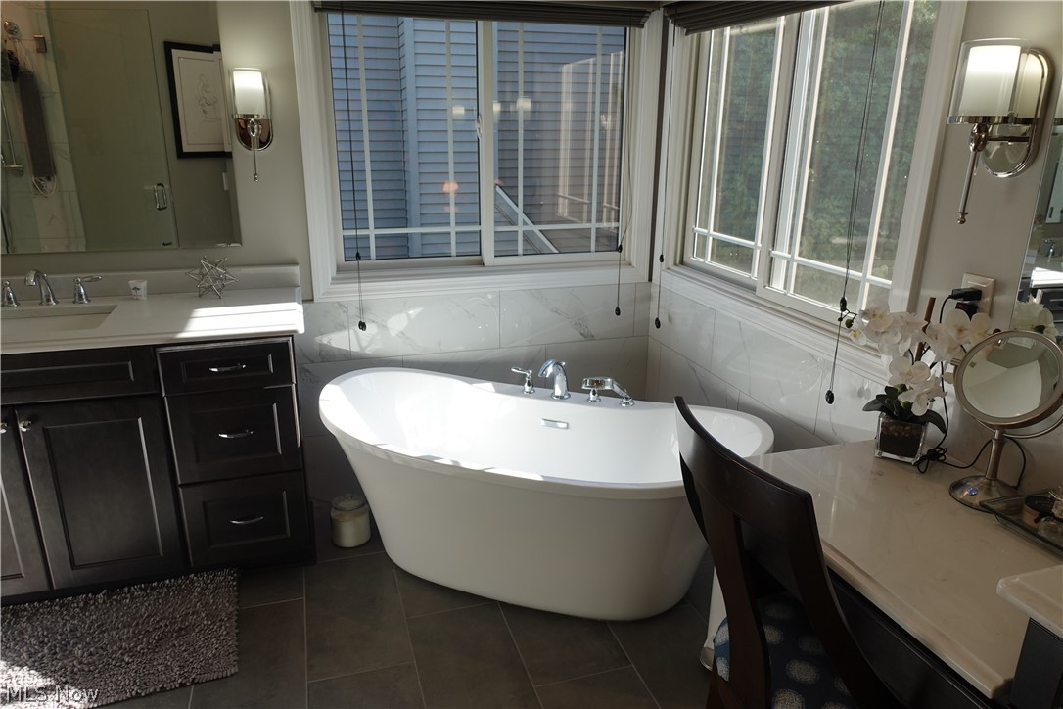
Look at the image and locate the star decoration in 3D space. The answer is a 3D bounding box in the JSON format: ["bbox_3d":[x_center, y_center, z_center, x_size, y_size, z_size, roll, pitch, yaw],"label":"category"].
[{"bbox_3d":[-1.110,-0.271,2.458,0.158,0.148,0.148,-5,18,-16],"label":"star decoration"}]

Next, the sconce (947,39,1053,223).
[{"bbox_3d":[0.935,-0.447,1.457,0.153,0.361,0.122,-5,18,-16],"label":"sconce"}]

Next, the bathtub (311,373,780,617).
[{"bbox_3d":[0.001,0.458,2.506,1.566,0.590,0.757,6,18,18],"label":"bathtub"}]

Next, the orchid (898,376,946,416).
[{"bbox_3d":[0.882,0.094,1.602,0.100,0.080,0.055,10,20,29],"label":"orchid"}]

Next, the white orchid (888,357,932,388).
[{"bbox_3d":[0.849,0.041,1.594,0.090,0.068,0.045,10,20,28],"label":"white orchid"}]

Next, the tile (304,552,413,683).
[{"bbox_3d":[-0.576,0.827,2.304,0.305,0.010,0.608,-5,18,-16],"label":"tile"}]

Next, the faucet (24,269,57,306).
[{"bbox_3d":[-1.600,-0.216,2.308,0.056,0.125,0.165,-5,18,-16],"label":"faucet"}]

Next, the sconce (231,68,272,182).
[{"bbox_3d":[-0.954,-0.774,2.412,0.122,0.361,0.153,-5,18,-16],"label":"sconce"}]

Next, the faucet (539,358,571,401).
[{"bbox_3d":[0.086,0.099,2.676,0.065,0.158,0.165,12,21,33],"label":"faucet"}]

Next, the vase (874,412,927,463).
[{"bbox_3d":[0.869,0.189,1.667,0.090,0.105,0.090,9,19,26],"label":"vase"}]

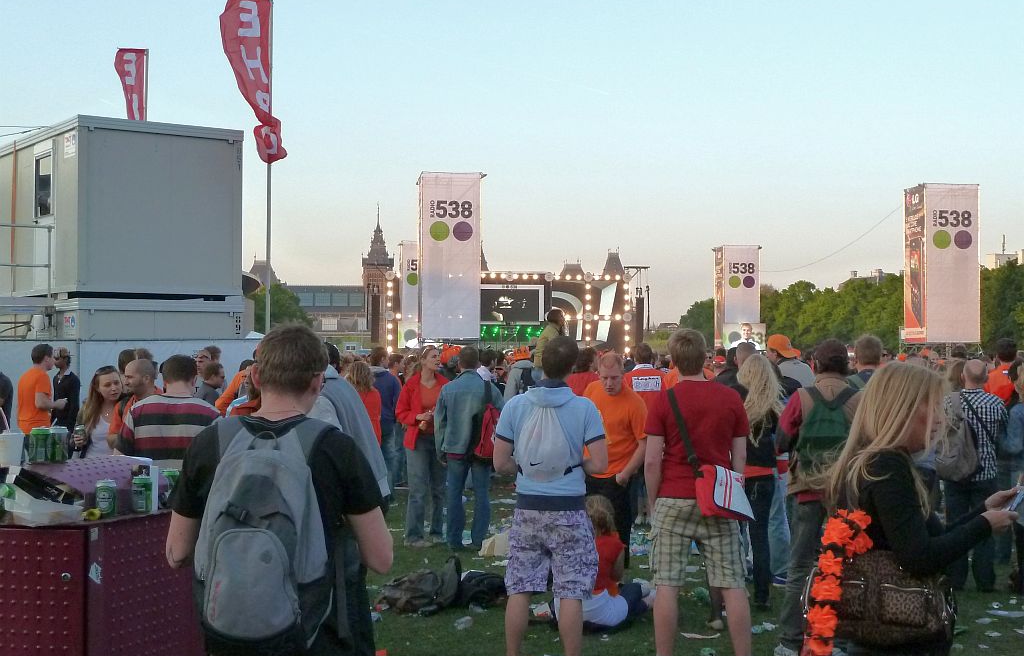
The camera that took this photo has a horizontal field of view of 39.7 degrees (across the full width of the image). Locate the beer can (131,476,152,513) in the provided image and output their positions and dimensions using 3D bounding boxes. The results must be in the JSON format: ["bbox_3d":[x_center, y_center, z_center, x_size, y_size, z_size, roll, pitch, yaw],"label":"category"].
[{"bbox_3d":[-1.239,0.559,4.760,0.066,0.115,0.066,0,-1,-12],"label":"beer can"}]

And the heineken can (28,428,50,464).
[{"bbox_3d":[-1.550,0.386,4.660,0.066,0.116,0.066,0,-1,-17],"label":"heineken can"}]

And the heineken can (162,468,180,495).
[{"bbox_3d":[-1.206,0.560,5.020,0.066,0.115,0.066,0,-1,-12],"label":"heineken can"}]

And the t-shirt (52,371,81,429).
[{"bbox_3d":[-4.769,0.797,15.200,0.470,0.700,0.290,-1,-1,37],"label":"t-shirt"}]

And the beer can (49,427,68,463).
[{"bbox_3d":[-1.469,0.379,4.600,0.066,0.116,0.066,0,-1,-17],"label":"beer can"}]

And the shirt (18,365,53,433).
[{"bbox_3d":[-4.607,0.700,13.700,0.280,0.660,0.460,1,-1,-45],"label":"shirt"}]

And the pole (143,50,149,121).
[{"bbox_3d":[-7.966,-1.981,30.950,0.080,8.200,0.080,0,-1,0],"label":"pole"}]

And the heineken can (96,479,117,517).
[{"bbox_3d":[-1.330,0.558,4.660,0.066,0.115,0.066,0,-1,-12],"label":"heineken can"}]

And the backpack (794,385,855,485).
[{"bbox_3d":[1.722,0.581,7.750,0.350,0.500,0.200,0,-1,9],"label":"backpack"}]

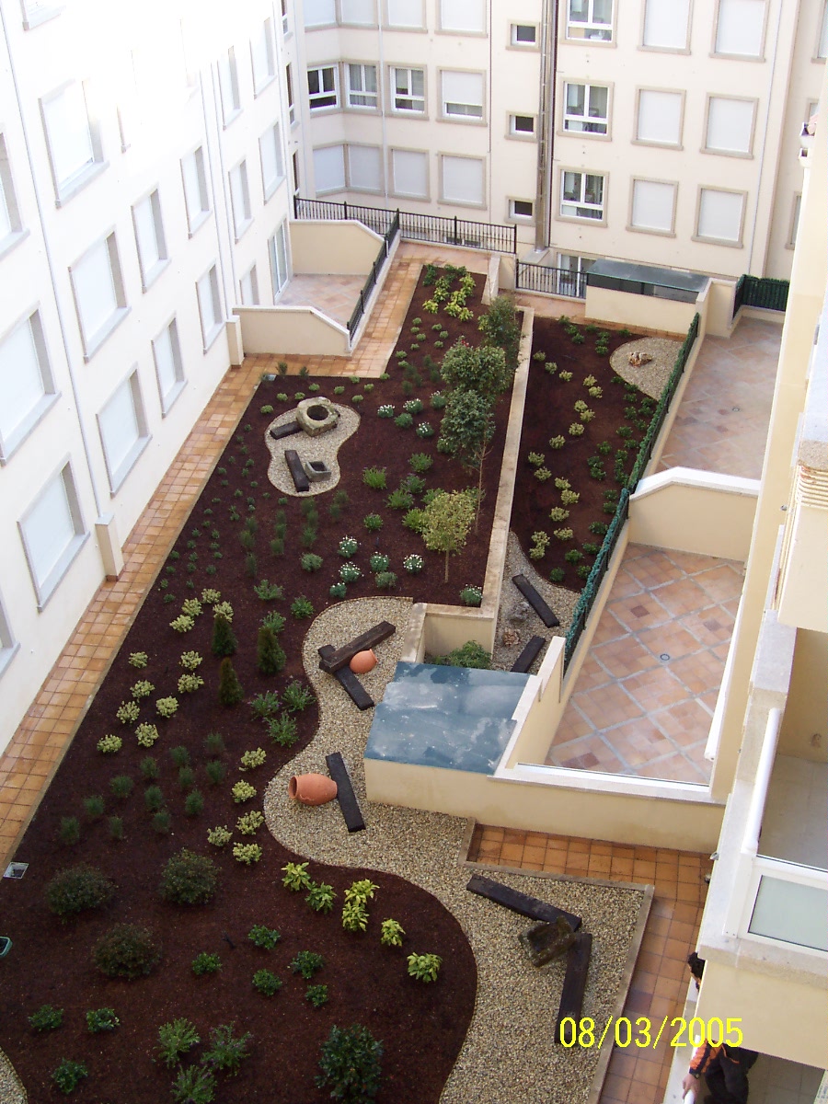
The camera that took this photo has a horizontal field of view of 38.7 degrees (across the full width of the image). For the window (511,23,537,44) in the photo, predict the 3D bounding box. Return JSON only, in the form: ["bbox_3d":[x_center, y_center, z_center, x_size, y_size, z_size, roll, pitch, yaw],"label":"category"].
[{"bbox_3d":[3.442,-16.128,36.703,0.896,0.624,0.160,15,38,23],"label":"window"}]

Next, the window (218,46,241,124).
[{"bbox_3d":[-4.493,-11.253,28.530,0.160,1.568,1.408,3,35,7],"label":"window"}]

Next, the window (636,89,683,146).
[{"bbox_3d":[7.511,-13.326,36.147,1.408,1.616,0.160,15,38,23],"label":"window"}]

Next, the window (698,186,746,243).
[{"bbox_3d":[9.674,-10.614,37.259,1.357,1.592,0.150,15,38,23],"label":"window"}]

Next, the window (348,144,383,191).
[{"bbox_3d":[-1.727,-13.762,42.287,1.360,1.567,0.150,15,38,23],"label":"window"}]

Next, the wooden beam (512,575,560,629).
[{"bbox_3d":[2.393,0.957,23.287,0.235,0.130,1.630,-13,36,-16],"label":"wooden beam"}]

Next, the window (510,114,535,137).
[{"bbox_3d":[3.576,-14.000,38.738,0.882,0.574,0.150,15,38,23],"label":"window"}]

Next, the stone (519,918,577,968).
[{"bbox_3d":[1.756,5.117,15.478,0.660,0.260,0.390,-20,38,-24],"label":"stone"}]

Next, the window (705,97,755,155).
[{"bbox_3d":[9.544,-12.894,35.691,1.370,1.612,0.150,15,38,23],"label":"window"}]

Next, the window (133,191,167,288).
[{"bbox_3d":[-5.406,-6.415,24.205,0.150,1.642,1.552,3,35,7],"label":"window"}]

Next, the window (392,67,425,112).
[{"bbox_3d":[-0.155,-15.621,39.821,1.291,1.506,0.170,17,38,26],"label":"window"}]

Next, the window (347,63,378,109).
[{"bbox_3d":[-1.751,-16.025,40.587,1.265,1.476,0.170,17,38,26],"label":"window"}]

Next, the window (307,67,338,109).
[{"bbox_3d":[-3.194,-16.021,40.740,1.159,1.481,0.150,-17,37,-21],"label":"window"}]

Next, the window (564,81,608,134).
[{"bbox_3d":[5.404,-13.911,37.069,1.424,1.520,0.160,15,38,23],"label":"window"}]

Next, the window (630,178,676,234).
[{"bbox_3d":[7.703,-11.136,37.878,1.416,1.618,0.170,17,38,26],"label":"window"}]

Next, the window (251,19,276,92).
[{"bbox_3d":[-4.008,-13.274,31.580,0.150,1.622,2.166,3,35,7],"label":"window"}]

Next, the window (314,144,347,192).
[{"bbox_3d":[-3.032,-13.616,41.819,1.312,1.536,0.160,-22,39,-27],"label":"window"}]

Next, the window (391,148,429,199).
[{"bbox_3d":[-0.121,-13.212,41.107,1.424,1.632,0.160,15,38,23],"label":"window"}]

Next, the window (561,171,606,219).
[{"bbox_3d":[5.591,-11.745,38.835,1.491,1.531,0.170,17,38,26],"label":"window"}]

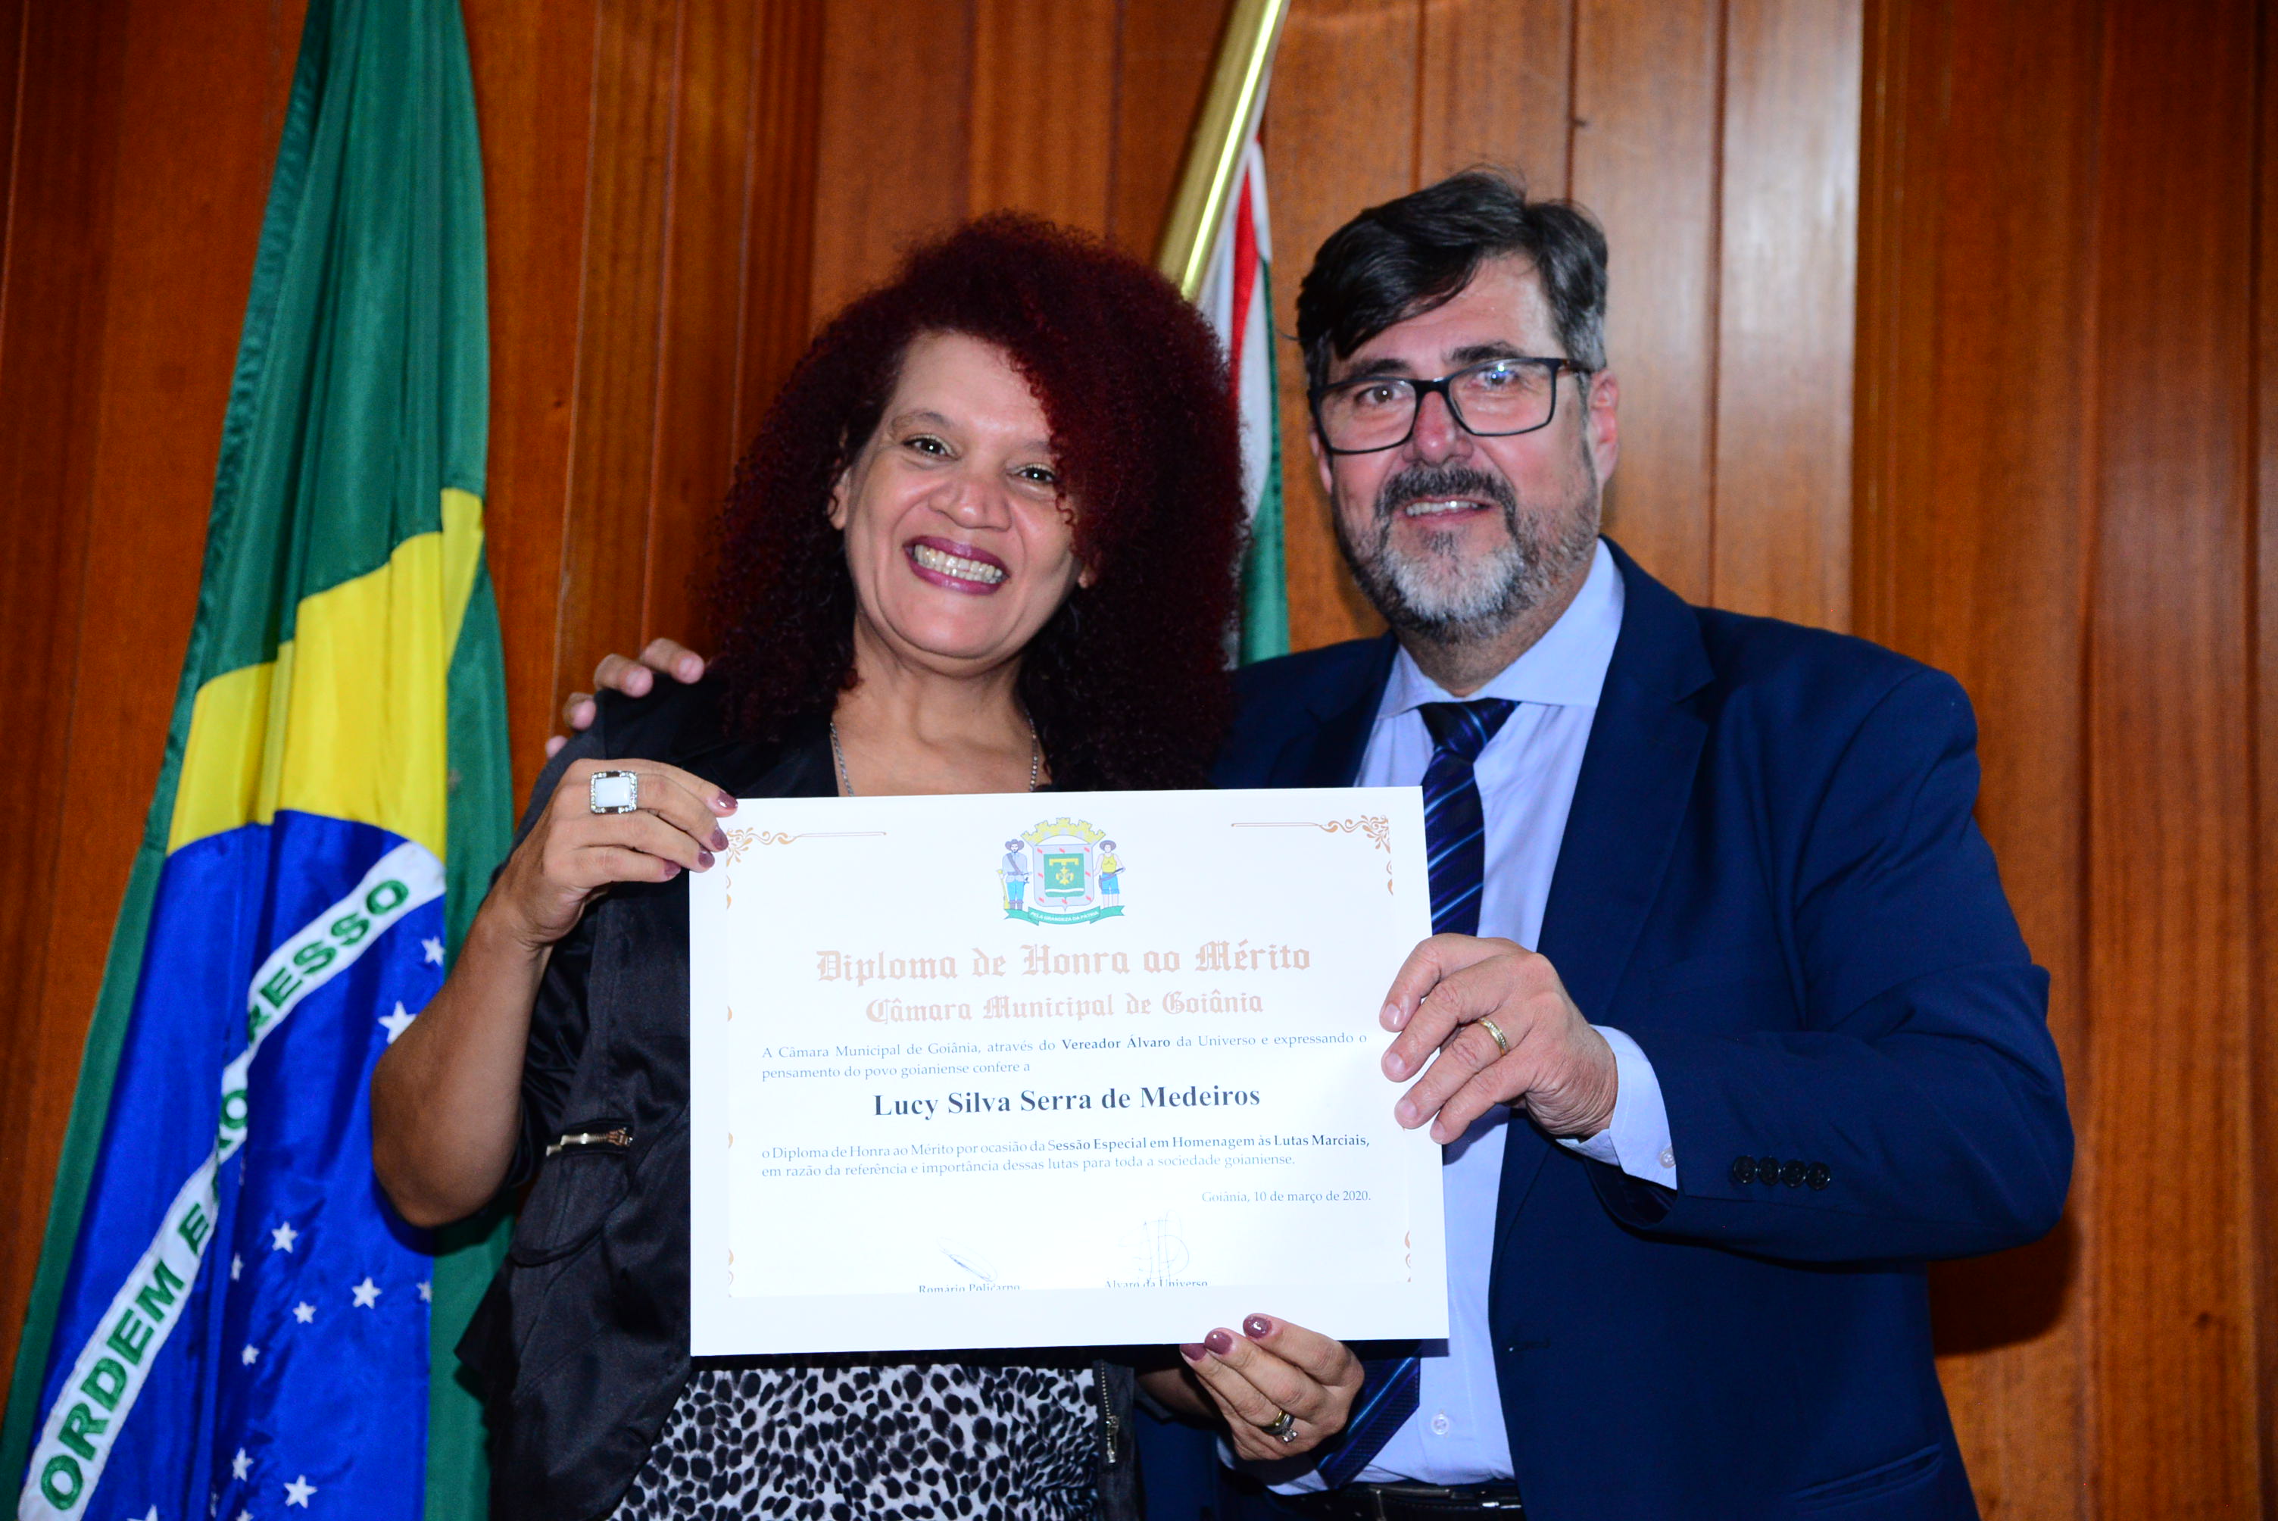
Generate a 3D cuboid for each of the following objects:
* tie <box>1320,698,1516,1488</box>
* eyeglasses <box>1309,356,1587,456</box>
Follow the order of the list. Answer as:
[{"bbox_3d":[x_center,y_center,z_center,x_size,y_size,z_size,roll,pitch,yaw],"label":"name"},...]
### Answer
[{"bbox_3d":[0.141,0.178,2.560,0.090,0.435,0.070,6,-14,14],"label":"tie"},{"bbox_3d":[0.179,-0.193,2.648,0.140,0.045,0.140,-6,0,15],"label":"eyeglasses"}]

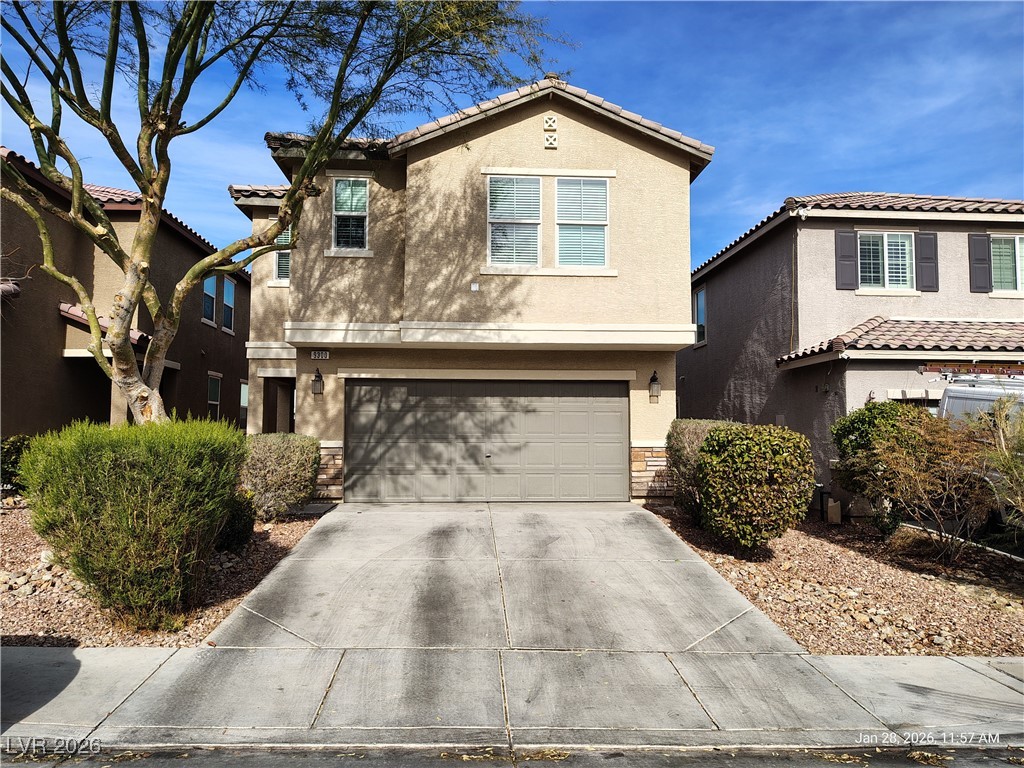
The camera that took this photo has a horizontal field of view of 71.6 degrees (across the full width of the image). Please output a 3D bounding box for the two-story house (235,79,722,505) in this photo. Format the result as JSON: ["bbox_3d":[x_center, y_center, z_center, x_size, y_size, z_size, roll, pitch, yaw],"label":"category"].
[{"bbox_3d":[-1.427,-1.081,17.161,8.630,6.920,12.300,0,-4,-3],"label":"two-story house"}]

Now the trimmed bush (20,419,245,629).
[{"bbox_3d":[-3.619,1.258,6.719,1.920,1.804,1.800,0,-4,-3],"label":"trimmed bush"}]

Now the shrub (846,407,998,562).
[{"bbox_3d":[5.132,1.243,8.817,1.680,1.877,1.550,0,-4,-3],"label":"shrub"}]

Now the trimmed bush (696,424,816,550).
[{"bbox_3d":[3.182,1.337,9.192,1.480,1.597,1.400,0,-4,-3],"label":"trimmed bush"}]

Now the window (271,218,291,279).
[{"bbox_3d":[-4.473,-2.676,14.222,0.570,1.188,0.100,0,-4,-3],"label":"window"}]

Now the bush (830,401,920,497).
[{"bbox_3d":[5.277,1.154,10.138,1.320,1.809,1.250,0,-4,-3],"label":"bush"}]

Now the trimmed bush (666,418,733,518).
[{"bbox_3d":[3.065,1.333,11.144,1.300,1.518,1.250,0,-4,-3],"label":"trimmed bush"}]

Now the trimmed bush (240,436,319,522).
[{"bbox_3d":[-3.533,1.396,10.782,1.220,1.285,1.180,0,-4,-3],"label":"trimmed bush"}]

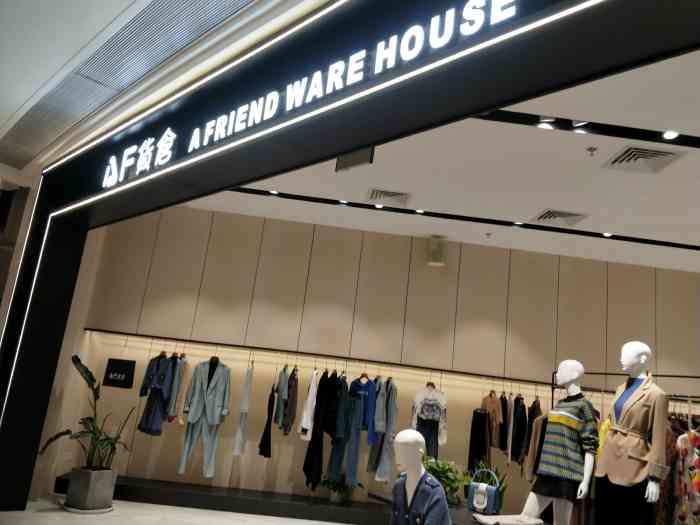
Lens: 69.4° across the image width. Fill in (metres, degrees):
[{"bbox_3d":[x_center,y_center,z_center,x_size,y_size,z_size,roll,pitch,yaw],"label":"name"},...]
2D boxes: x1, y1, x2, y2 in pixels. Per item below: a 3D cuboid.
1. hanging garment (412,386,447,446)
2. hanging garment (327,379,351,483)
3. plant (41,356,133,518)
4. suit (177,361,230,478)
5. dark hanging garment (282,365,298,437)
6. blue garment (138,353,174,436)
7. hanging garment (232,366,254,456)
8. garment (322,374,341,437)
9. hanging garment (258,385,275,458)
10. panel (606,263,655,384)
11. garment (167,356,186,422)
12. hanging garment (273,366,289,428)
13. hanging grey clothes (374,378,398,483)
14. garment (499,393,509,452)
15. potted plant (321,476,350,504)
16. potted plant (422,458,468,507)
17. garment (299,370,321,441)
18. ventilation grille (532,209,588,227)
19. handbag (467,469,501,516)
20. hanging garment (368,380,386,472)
[{"bbox_3d":[0.900,1.721,5.649,0.400,0.650,0.160,7,-11,-3],"label":"hanging garment"},{"bbox_3d":[-0.129,1.894,5.830,0.150,1.143,0.420,8,-12,-6],"label":"hanging garment"},{"bbox_3d":[-2.558,1.652,4.963,0.820,1.400,0.700,7,-11,-3],"label":"plant"},{"bbox_3d":[-1.567,1.692,5.483,0.480,1.220,0.200,6,-11,4],"label":"suit"},{"bbox_3d":[-0.651,1.523,5.580,0.130,0.720,0.370,3,-12,18],"label":"dark hanging garment"},{"bbox_3d":[-2.236,1.505,5.790,0.400,0.897,0.200,-5,-17,45],"label":"blue garment"},{"bbox_3d":[-1.221,1.678,5.813,0.120,1.000,0.360,9,-12,-10],"label":"hanging garment"},{"bbox_3d":[-0.205,1.584,5.599,0.140,0.710,0.400,3,-12,18],"label":"garment"},{"bbox_3d":[-0.940,1.783,5.727,0.100,0.783,0.360,7,-12,-2],"label":"hanging garment"},{"bbox_3d":[3.316,0.774,5.981,0.589,1.514,0.040,7,-12,-2],"label":"panel"},{"bbox_3d":[-1.993,1.445,5.816,0.120,0.723,0.400,11,-12,-17],"label":"garment"},{"bbox_3d":[-0.790,1.530,5.787,0.110,0.674,0.400,7,-12,-2],"label":"hanging garment"},{"bbox_3d":[0.415,1.888,5.779,0.155,1.107,0.420,7,-12,-2],"label":"hanging grey clothes"},{"bbox_3d":[1.805,1.878,5.944,0.120,0.684,0.400,5,-12,6],"label":"garment"},{"bbox_3d":[-0.121,2.504,5.612,0.310,0.300,0.310,7,-12,-2],"label":"potted plant"},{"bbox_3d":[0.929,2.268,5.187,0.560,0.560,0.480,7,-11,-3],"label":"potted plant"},{"bbox_3d":[-0.458,1.618,5.787,0.150,0.753,0.420,7,-12,-2],"label":"garment"},{"bbox_3d":[2.010,-0.428,4.834,0.420,0.040,0.410,7,-11,-3],"label":"ventilation grille"},{"bbox_3d":[1.071,1.837,4.055,0.235,0.340,0.120,1,-13,24],"label":"handbag"},{"bbox_3d":[0.321,1.875,5.860,0.130,1.043,0.400,8,-12,-8],"label":"hanging garment"}]

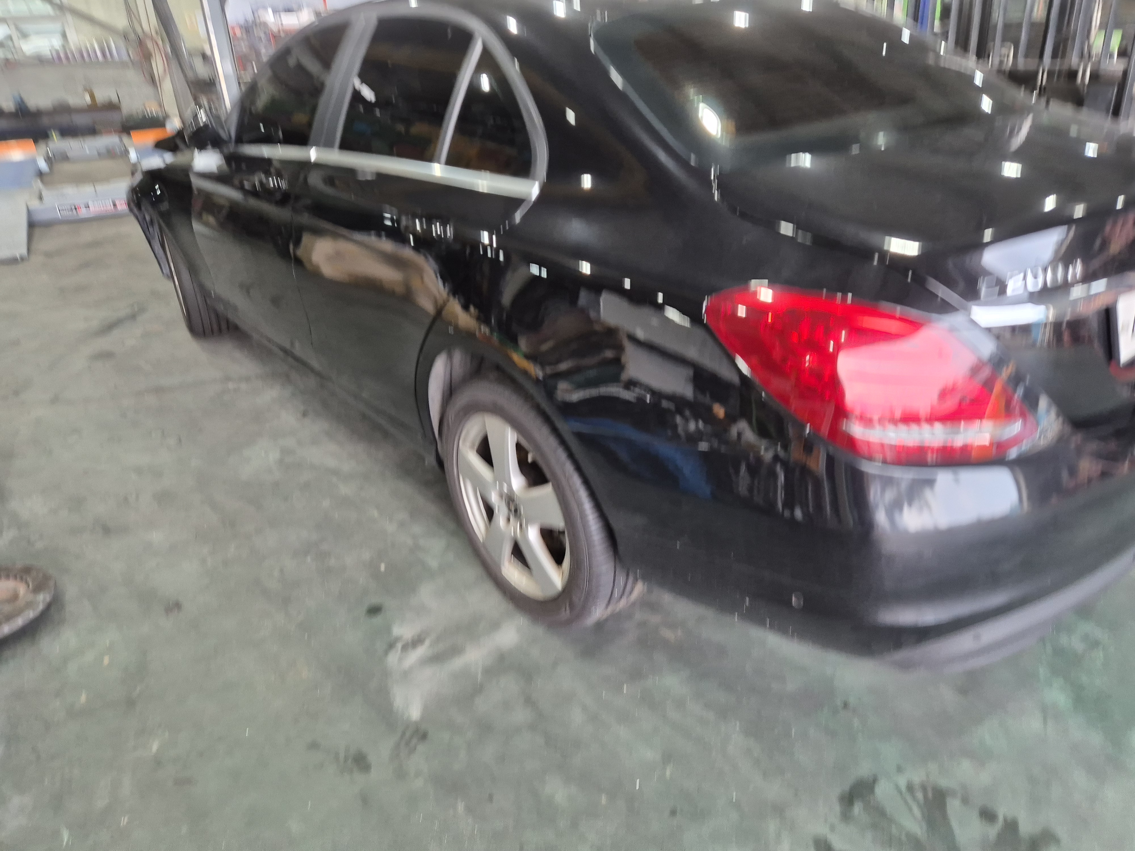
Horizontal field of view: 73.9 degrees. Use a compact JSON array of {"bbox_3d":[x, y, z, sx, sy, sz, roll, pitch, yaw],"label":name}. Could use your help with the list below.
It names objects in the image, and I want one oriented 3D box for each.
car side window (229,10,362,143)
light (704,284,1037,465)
[{"bbox_3d":[-0.955,-1.160,2.553,0.071,0.431,0.893,10,13,-44],"label":"car side window"},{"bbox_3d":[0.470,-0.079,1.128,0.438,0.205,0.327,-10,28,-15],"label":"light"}]

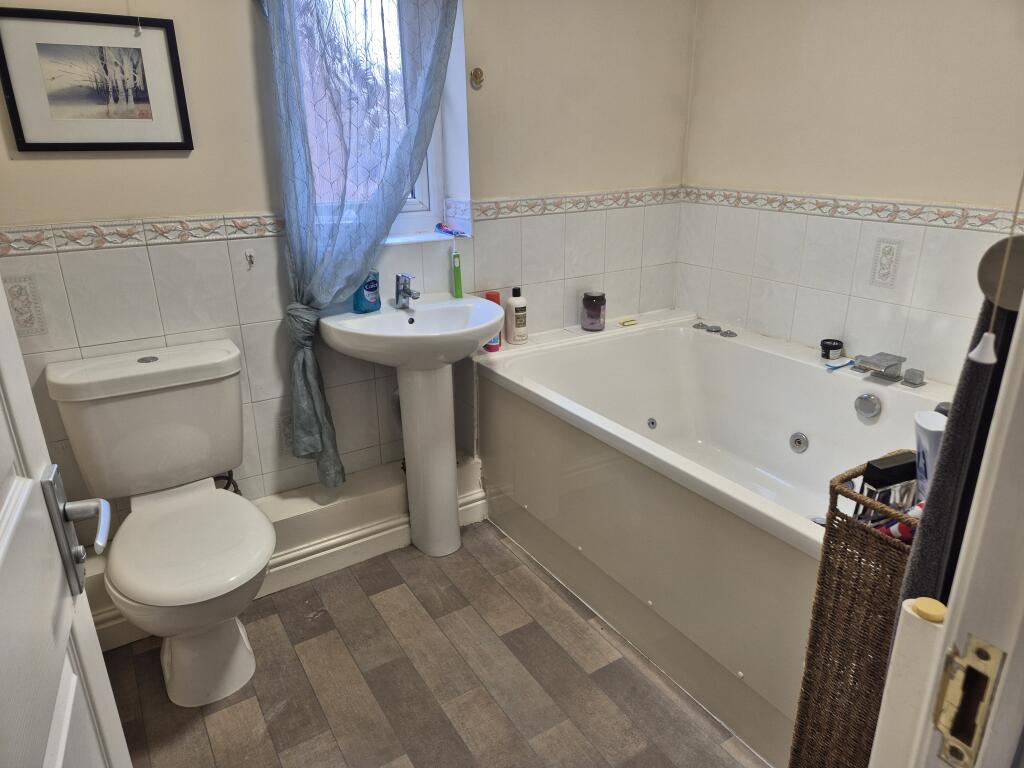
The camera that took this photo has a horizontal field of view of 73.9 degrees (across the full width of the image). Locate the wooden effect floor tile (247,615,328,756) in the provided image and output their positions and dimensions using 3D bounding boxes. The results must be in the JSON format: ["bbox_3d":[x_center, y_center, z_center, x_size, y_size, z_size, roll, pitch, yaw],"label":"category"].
[{"bbox_3d":[-0.606,0.759,1.774,0.117,0.010,0.490,-12,23,-29],"label":"wooden effect floor tile"}]

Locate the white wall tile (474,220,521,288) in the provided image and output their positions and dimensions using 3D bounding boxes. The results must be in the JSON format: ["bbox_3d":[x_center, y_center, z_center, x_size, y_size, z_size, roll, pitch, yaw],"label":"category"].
[{"bbox_3d":[-0.049,-0.463,2.419,0.200,0.247,0.012,-13,23,-31],"label":"white wall tile"}]

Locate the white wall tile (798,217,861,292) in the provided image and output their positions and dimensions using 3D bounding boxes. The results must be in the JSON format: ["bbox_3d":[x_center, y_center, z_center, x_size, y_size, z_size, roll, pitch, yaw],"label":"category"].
[{"bbox_3d":[1.121,-0.455,2.399,0.010,0.251,0.203,-13,23,-31],"label":"white wall tile"}]

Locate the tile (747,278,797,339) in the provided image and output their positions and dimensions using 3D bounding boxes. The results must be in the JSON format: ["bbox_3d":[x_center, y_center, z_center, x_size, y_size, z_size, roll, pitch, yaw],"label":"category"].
[{"bbox_3d":[0.996,-0.292,2.601,0.010,0.206,0.200,-13,23,-31],"label":"tile"}]

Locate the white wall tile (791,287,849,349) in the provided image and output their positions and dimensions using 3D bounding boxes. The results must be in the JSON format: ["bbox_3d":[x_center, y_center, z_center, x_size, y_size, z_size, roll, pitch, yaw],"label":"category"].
[{"bbox_3d":[1.086,-0.226,2.404,0.012,0.212,0.200,-12,23,-30],"label":"white wall tile"}]

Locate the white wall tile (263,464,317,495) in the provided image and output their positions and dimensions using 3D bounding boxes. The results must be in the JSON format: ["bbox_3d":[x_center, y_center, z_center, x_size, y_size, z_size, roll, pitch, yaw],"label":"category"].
[{"bbox_3d":[-0.728,0.315,2.277,0.203,0.078,0.010,-13,23,-31],"label":"white wall tile"}]

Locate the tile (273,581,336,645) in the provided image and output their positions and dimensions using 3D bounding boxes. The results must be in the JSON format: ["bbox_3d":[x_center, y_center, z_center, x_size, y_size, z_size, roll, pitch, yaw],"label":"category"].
[{"bbox_3d":[-0.618,0.675,2.007,0.118,0.010,0.257,-12,23,-29],"label":"tile"}]

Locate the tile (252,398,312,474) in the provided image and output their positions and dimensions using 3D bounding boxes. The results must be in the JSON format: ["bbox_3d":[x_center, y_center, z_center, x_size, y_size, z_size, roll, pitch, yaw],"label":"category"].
[{"bbox_3d":[-0.729,0.159,2.221,0.203,0.251,0.010,-13,23,-31],"label":"tile"}]

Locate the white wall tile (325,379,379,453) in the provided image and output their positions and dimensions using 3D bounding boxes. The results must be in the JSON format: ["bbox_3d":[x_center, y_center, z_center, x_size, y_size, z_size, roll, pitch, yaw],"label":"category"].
[{"bbox_3d":[-0.559,0.119,2.328,0.203,0.251,0.010,-13,23,-31],"label":"white wall tile"}]

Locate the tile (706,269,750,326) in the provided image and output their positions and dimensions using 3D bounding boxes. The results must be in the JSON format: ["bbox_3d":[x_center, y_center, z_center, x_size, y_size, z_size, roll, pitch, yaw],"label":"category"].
[{"bbox_3d":[0.884,-0.348,2.760,0.010,0.206,0.200,-13,23,-31],"label":"tile"}]

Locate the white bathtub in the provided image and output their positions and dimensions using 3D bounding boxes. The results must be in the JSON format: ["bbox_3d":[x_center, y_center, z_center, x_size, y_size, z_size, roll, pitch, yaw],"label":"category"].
[{"bbox_3d":[0.778,0.340,2.034,1.085,0.600,1.710,-12,23,-30],"label":"white bathtub"}]

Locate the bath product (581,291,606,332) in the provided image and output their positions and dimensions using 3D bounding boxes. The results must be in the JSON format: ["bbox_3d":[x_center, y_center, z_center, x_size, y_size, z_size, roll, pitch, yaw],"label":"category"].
[{"bbox_3d":[0.317,-0.281,2.614,0.096,0.137,0.096,0,20,0],"label":"bath product"}]

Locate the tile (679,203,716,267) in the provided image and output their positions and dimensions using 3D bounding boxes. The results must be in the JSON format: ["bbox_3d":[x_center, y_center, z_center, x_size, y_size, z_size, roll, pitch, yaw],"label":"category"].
[{"bbox_3d":[0.783,-0.625,2.878,0.010,0.251,0.196,-13,23,-31],"label":"tile"}]

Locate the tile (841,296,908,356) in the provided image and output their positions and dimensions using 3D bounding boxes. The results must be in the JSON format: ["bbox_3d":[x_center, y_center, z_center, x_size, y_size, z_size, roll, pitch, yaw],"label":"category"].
[{"bbox_3d":[1.213,-0.168,2.276,0.010,0.224,0.199,-13,23,-31],"label":"tile"}]

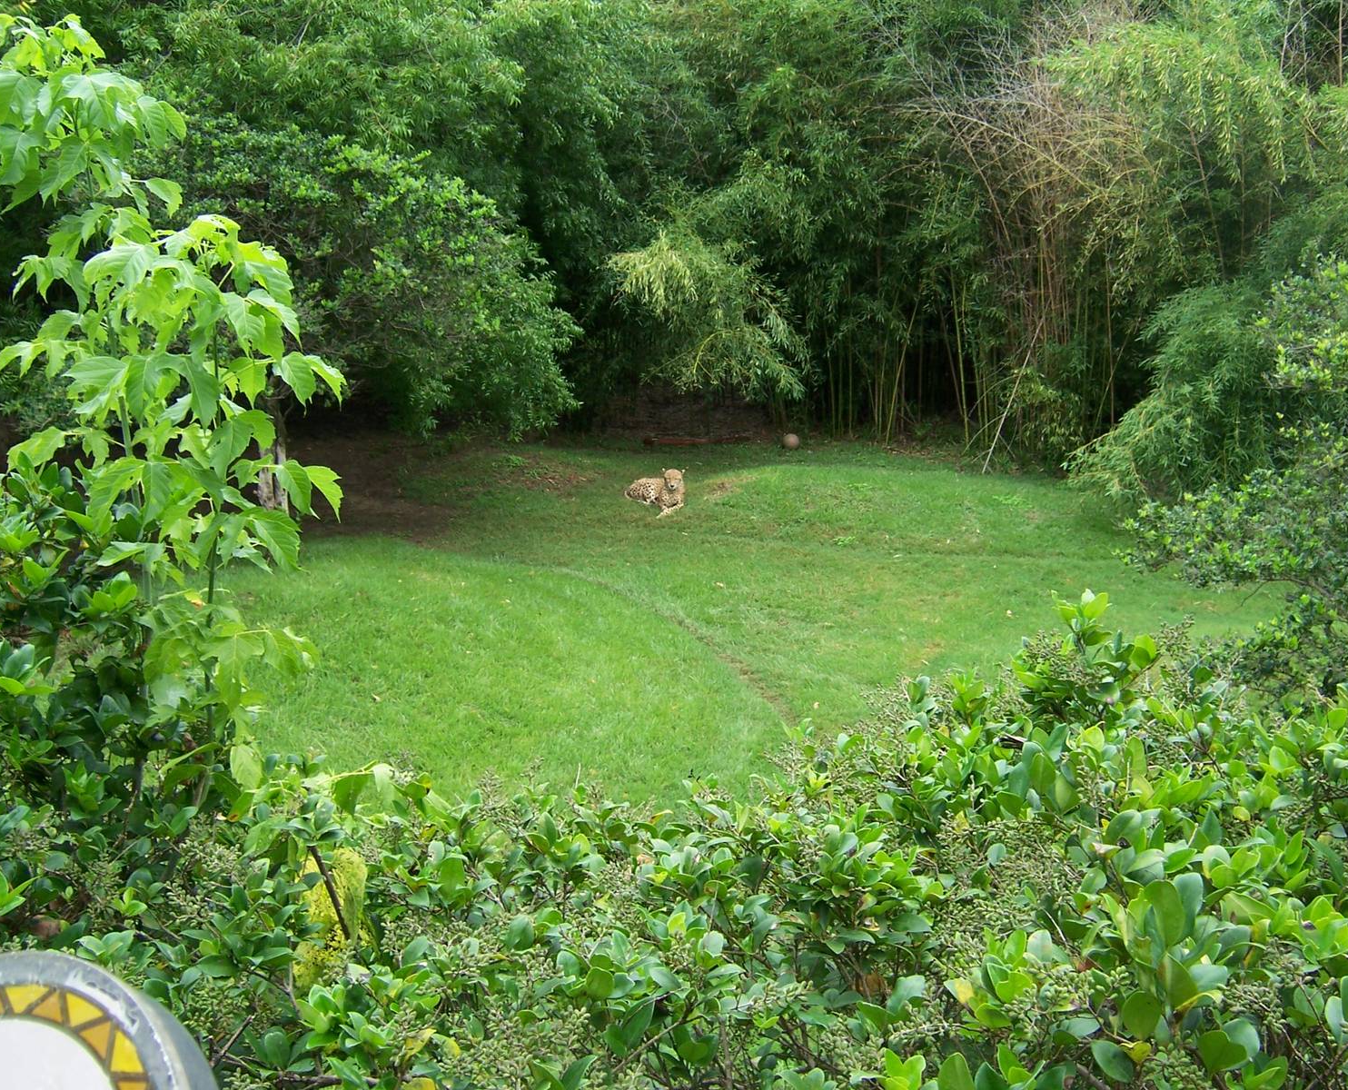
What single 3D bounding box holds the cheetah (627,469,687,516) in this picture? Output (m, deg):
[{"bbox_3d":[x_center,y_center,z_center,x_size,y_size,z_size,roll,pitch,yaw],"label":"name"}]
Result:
[{"bbox_3d":[-0.234,-0.643,16.800,0.440,0.490,1.000,-8,14,-32],"label":"cheetah"}]

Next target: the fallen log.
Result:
[{"bbox_3d":[0.379,-1.600,21.200,1.740,0.140,0.160,-3,12,-15],"label":"fallen log"}]

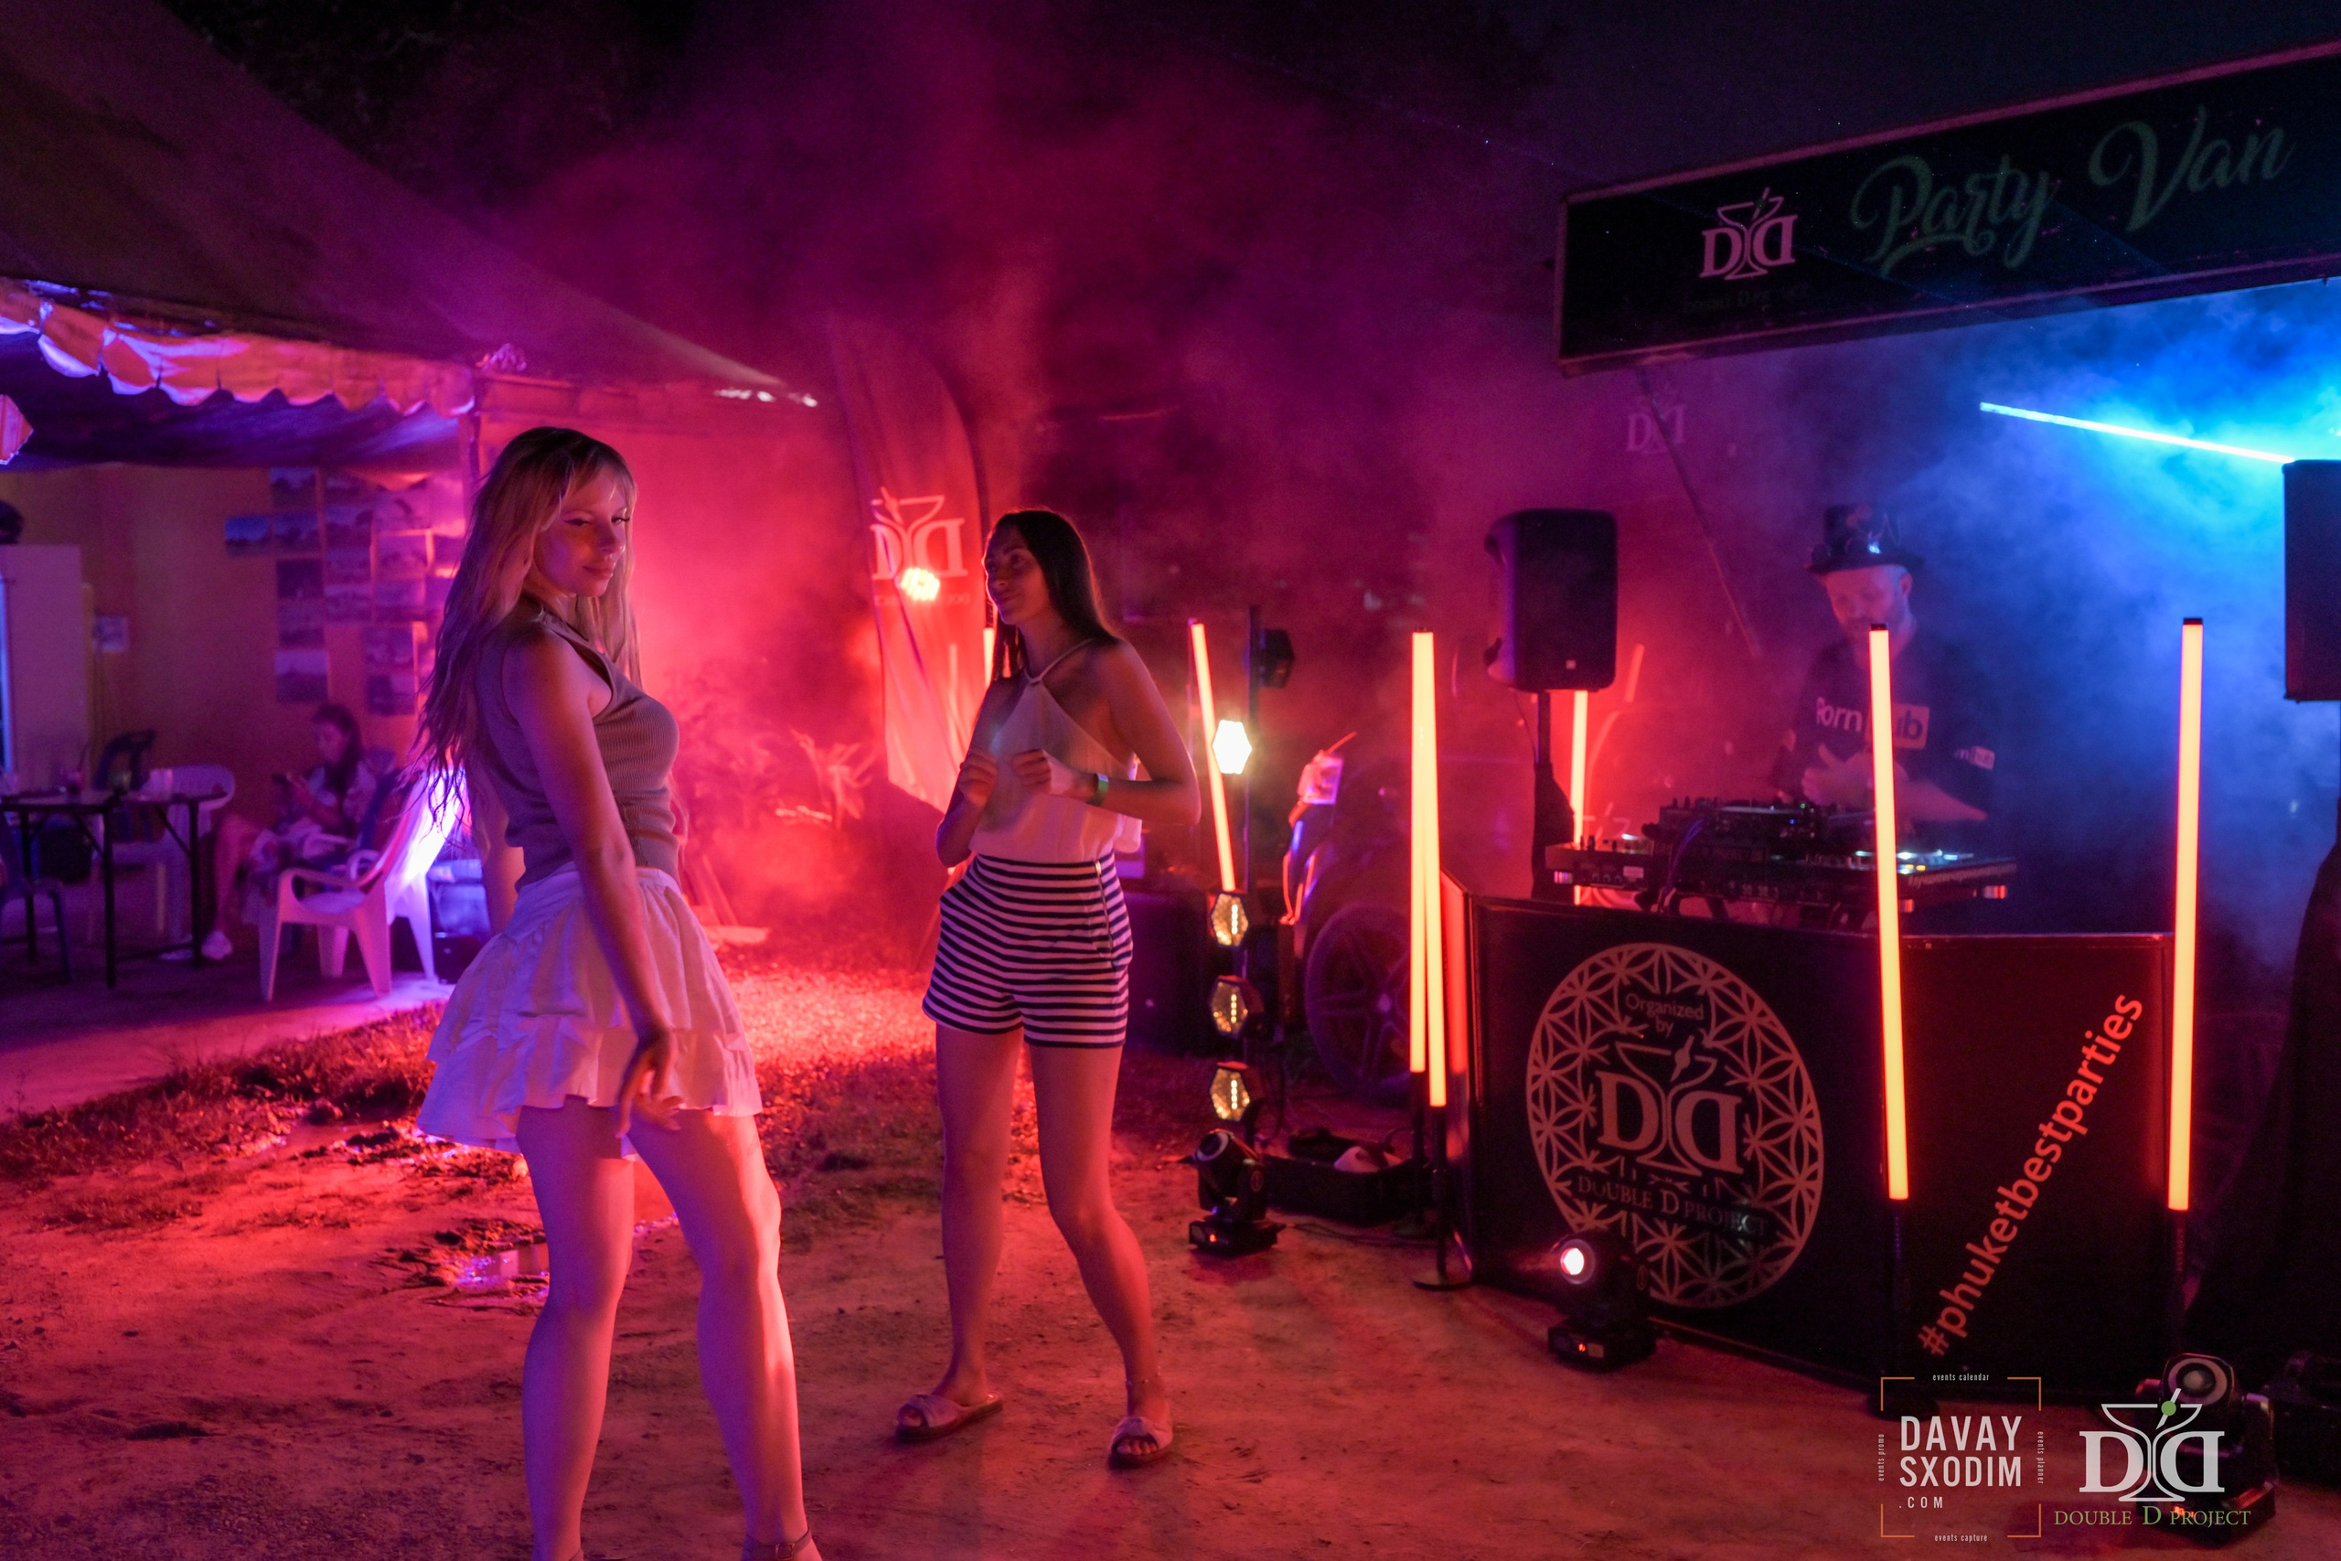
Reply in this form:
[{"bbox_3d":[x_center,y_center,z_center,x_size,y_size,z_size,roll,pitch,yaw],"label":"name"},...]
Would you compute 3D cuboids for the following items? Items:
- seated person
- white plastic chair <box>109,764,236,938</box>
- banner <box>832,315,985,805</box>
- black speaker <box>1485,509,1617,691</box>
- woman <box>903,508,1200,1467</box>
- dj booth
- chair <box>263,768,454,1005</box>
[{"bbox_3d":[-3.656,0.222,9.428,0.760,1.080,0.500,-2,4,-21],"label":"seated person"},{"bbox_3d":[-4.314,0.346,9.886,0.550,0.800,0.550,2,5,40],"label":"white plastic chair"},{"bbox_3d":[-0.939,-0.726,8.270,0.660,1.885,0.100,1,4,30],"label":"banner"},{"bbox_3d":[0.904,-0.424,5.365,0.265,0.433,0.250,-2,4,-17],"label":"black speaker"},{"bbox_3d":[-0.228,0.355,4.090,0.490,1.665,0.400,1,4,30],"label":"woman"},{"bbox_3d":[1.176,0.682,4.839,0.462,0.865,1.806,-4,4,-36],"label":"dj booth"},{"bbox_3d":[-3.073,0.390,8.658,0.580,0.820,0.560,0,4,12],"label":"chair"}]

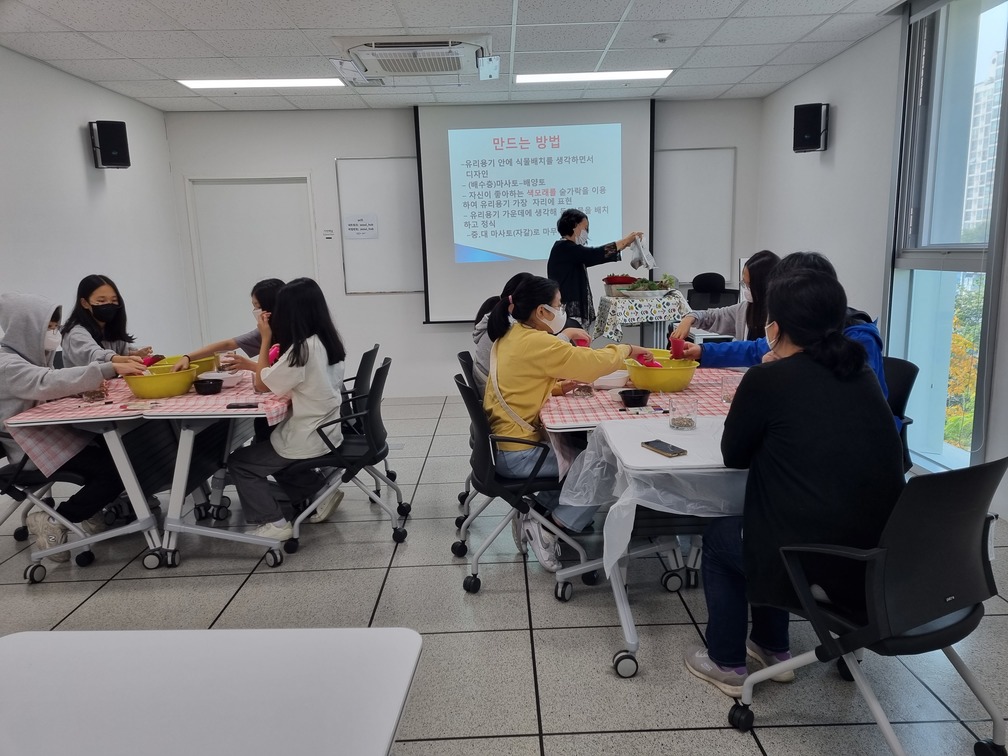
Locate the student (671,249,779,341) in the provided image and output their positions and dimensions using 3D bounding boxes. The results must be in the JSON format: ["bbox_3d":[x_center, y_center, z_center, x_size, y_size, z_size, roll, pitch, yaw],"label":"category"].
[{"bbox_3d":[1.206,0.045,3.732,0.780,1.320,0.500,-3,10,-5],"label":"student"}]

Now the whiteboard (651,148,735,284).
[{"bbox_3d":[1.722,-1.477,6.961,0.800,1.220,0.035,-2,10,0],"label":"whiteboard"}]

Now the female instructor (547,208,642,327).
[{"bbox_3d":[0.622,-0.308,5.076,0.620,1.620,0.480,-1,10,8],"label":"female instructor"}]

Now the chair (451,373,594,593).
[{"bbox_3d":[0.087,0.399,3.242,0.610,0.870,0.590,-3,10,-7],"label":"chair"}]

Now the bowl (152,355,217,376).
[{"bbox_3d":[-1.754,-0.041,4.123,0.335,0.117,0.335,-2,10,0],"label":"bowl"}]

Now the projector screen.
[{"bbox_3d":[0.302,-1.472,6.843,2.120,1.910,0.050,-2,10,0],"label":"projector screen"}]

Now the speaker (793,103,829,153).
[{"bbox_3d":[2.185,-1.775,5.357,0.200,0.320,0.180,6,13,39],"label":"speaker"}]

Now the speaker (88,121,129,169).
[{"bbox_3d":[-2.849,-1.685,5.495,0.200,0.290,0.190,-10,13,-42],"label":"speaker"}]

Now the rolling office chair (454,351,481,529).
[{"bbox_3d":[0.051,0.287,3.912,0.610,0.870,0.590,-2,10,-2],"label":"rolling office chair"}]

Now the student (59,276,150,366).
[{"bbox_3d":[-2.125,0.098,4.086,0.730,1.290,0.510,1,10,17],"label":"student"}]

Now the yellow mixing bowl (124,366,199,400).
[{"bbox_3d":[-1.674,0.024,3.729,0.332,0.117,0.332,-2,10,0],"label":"yellow mixing bowl"}]

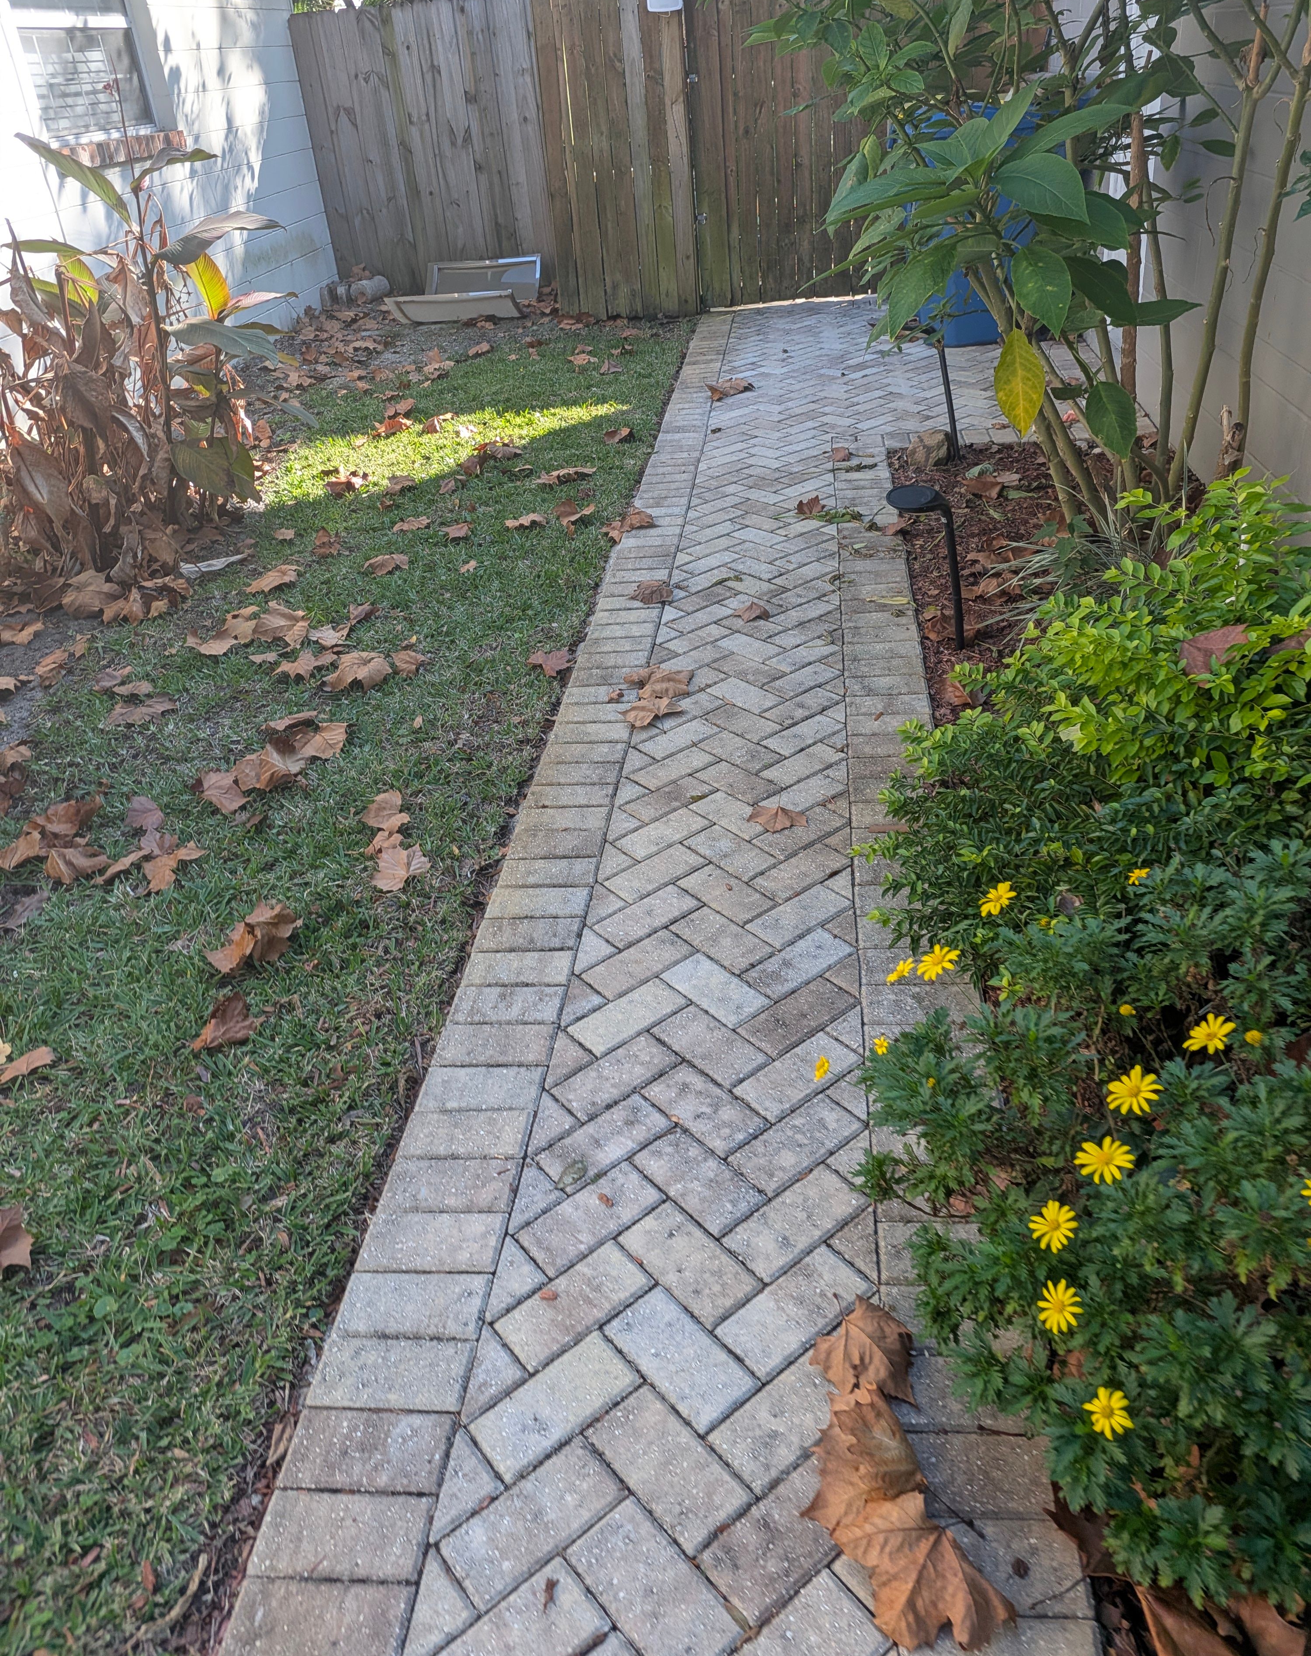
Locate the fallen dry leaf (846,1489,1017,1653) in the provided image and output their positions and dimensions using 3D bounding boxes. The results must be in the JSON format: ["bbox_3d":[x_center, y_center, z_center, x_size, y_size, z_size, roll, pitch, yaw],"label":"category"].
[{"bbox_3d":[0.285,0.791,1.295,0.150,0.040,0.140,15,38,29],"label":"fallen dry leaf"}]

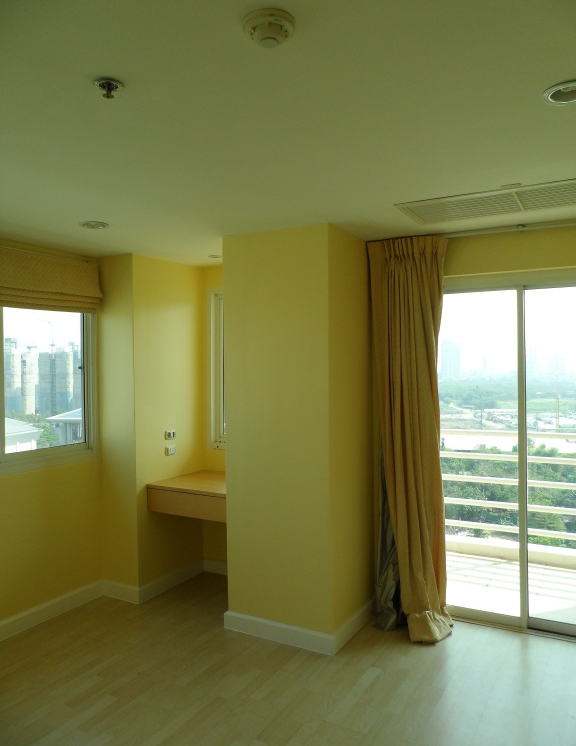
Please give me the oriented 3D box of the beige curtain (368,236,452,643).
[{"bbox_3d":[0.718,0.365,3.452,0.512,2.352,0.304,0,1,29],"label":"beige curtain"}]

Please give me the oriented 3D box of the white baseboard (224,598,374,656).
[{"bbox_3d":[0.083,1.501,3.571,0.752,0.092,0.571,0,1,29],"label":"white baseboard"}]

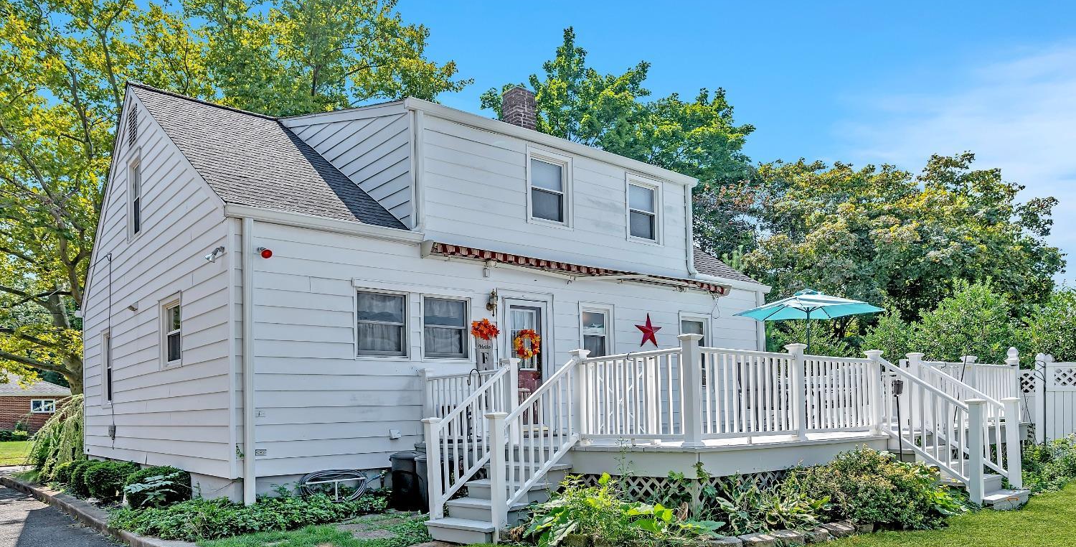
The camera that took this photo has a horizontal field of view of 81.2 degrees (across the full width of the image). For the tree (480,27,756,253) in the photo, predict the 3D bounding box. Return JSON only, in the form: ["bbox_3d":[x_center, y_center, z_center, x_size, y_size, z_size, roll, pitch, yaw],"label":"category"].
[{"bbox_3d":[3.006,-1.700,23.500,10.000,14.500,9.600,-3,-9,7],"label":"tree"}]

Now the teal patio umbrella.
[{"bbox_3d":[4.620,1.430,10.700,2.600,2.350,2.600,6,-11,-39],"label":"teal patio umbrella"}]

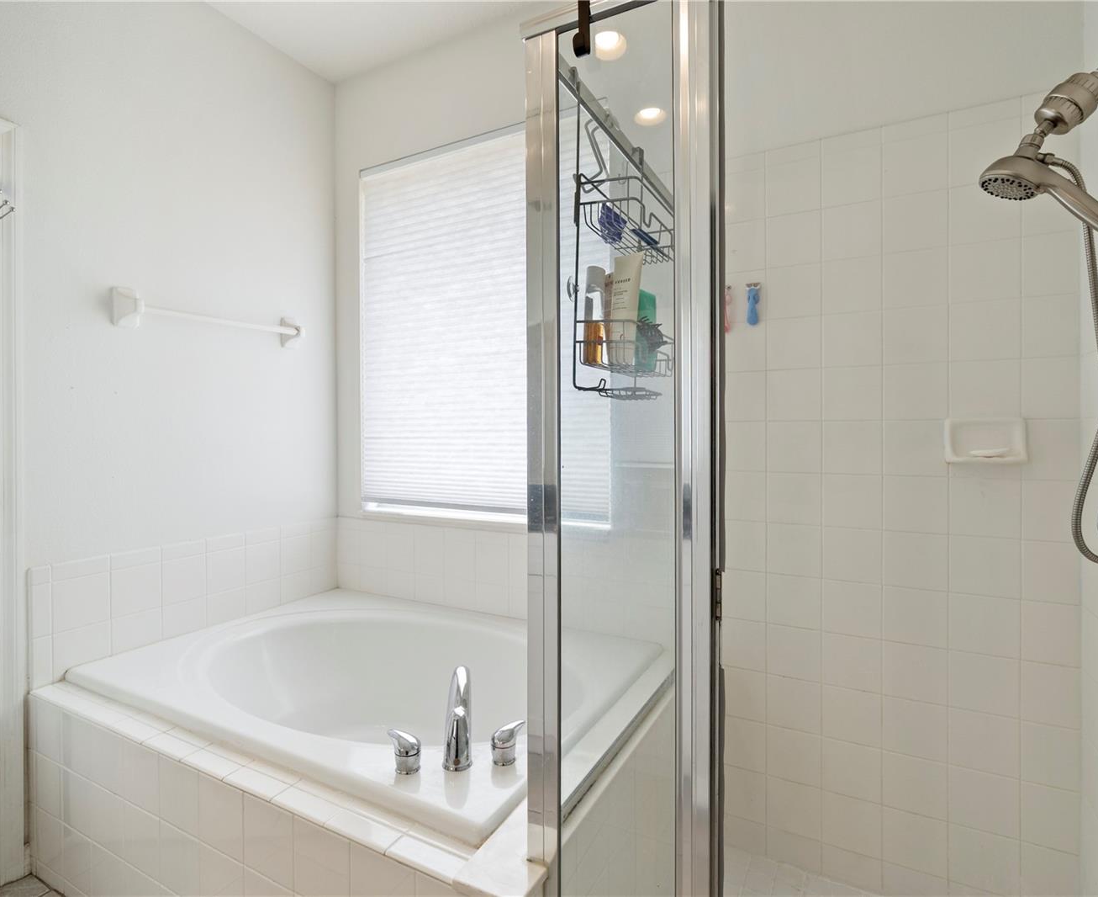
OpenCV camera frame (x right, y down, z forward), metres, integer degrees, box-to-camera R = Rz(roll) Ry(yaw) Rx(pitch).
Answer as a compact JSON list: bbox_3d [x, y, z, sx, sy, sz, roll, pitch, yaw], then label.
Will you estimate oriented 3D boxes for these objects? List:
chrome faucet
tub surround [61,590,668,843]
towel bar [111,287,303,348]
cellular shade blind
[{"bbox_3d":[-0.197,0.565,1.212,0.058,0.168,0.185,0,1,-7],"label":"chrome faucet"},{"bbox_3d":[-0.528,0.866,1.741,1.482,0.460,1.009,0,1,27],"label":"tub surround"},{"bbox_3d":[-1.168,-0.453,2.010,0.082,0.116,0.662,0,1,27],"label":"towel bar"},{"bbox_3d":[-0.297,-0.453,2.205,1.150,1.455,0.080,0,1,27],"label":"cellular shade blind"}]

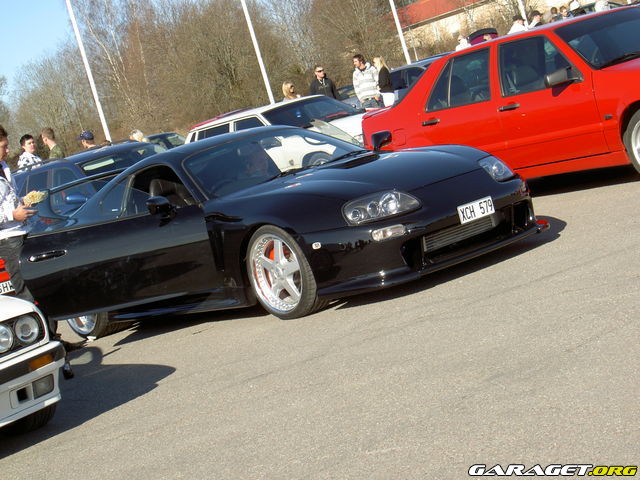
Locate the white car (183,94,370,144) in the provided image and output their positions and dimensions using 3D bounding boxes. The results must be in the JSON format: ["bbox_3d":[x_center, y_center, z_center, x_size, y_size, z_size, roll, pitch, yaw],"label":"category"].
[{"bbox_3d":[-0.251,-1.230,20.972,1.690,1.400,4.150,-19,6,-39],"label":"white car"}]

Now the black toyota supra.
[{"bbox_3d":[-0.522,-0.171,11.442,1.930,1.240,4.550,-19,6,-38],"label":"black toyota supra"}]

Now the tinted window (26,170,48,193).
[{"bbox_3d":[-3.444,-0.582,18.845,0.060,0.400,0.600,-2,-4,-37],"label":"tinted window"}]

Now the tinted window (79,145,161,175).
[{"bbox_3d":[-2.182,-0.879,18.234,1.300,0.120,0.660,-19,51,-37],"label":"tinted window"}]

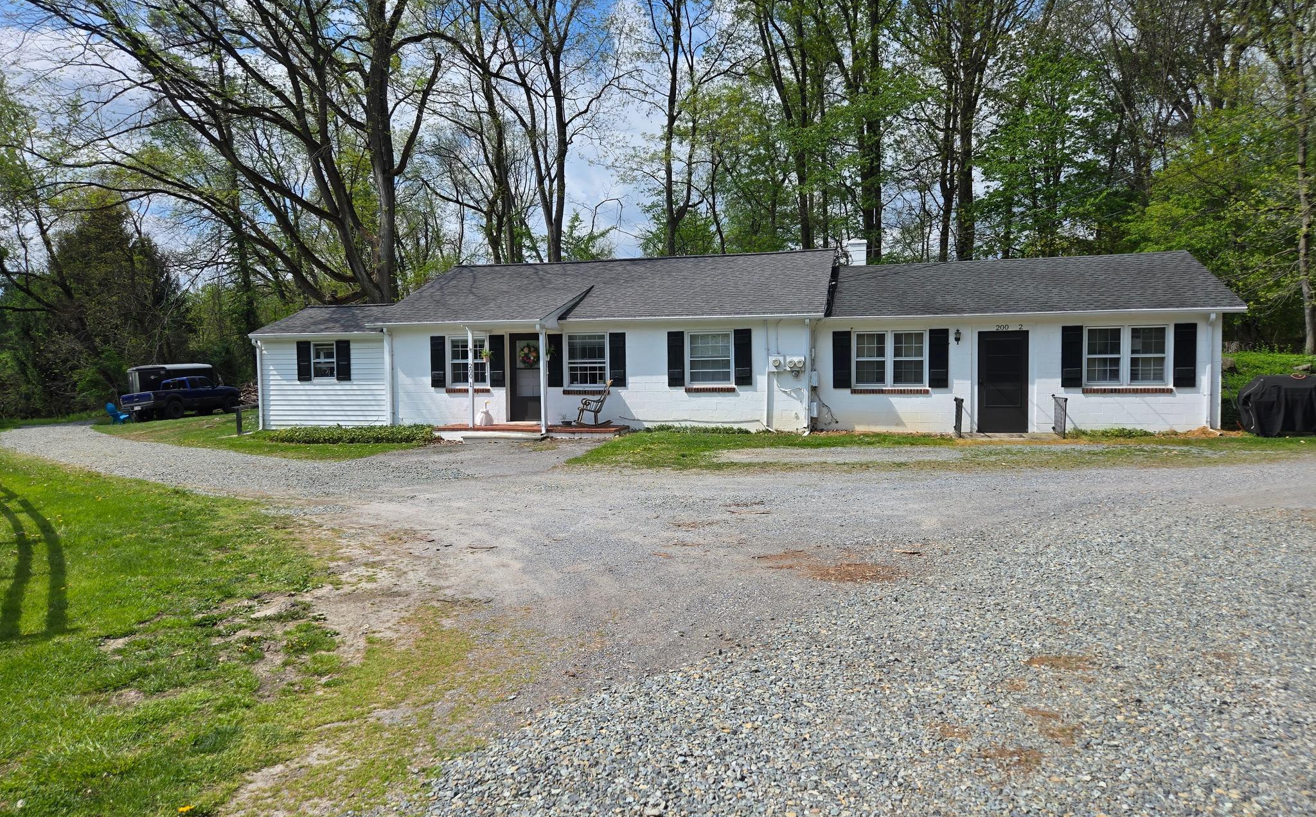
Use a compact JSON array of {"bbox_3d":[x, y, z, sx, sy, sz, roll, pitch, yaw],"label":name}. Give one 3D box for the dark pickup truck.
[{"bbox_3d":[-20.840,-0.491,38.566,1.860,1.790,5.180,-2,3,16],"label":"dark pickup truck"}]

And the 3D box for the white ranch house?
[{"bbox_3d":[1.579,-1.837,22.931,21.620,4.470,9.200,0,2,14],"label":"white ranch house"}]

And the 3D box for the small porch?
[{"bbox_3d":[-2.724,0.535,19.102,4.050,0.280,1.420,0,2,14],"label":"small porch"}]

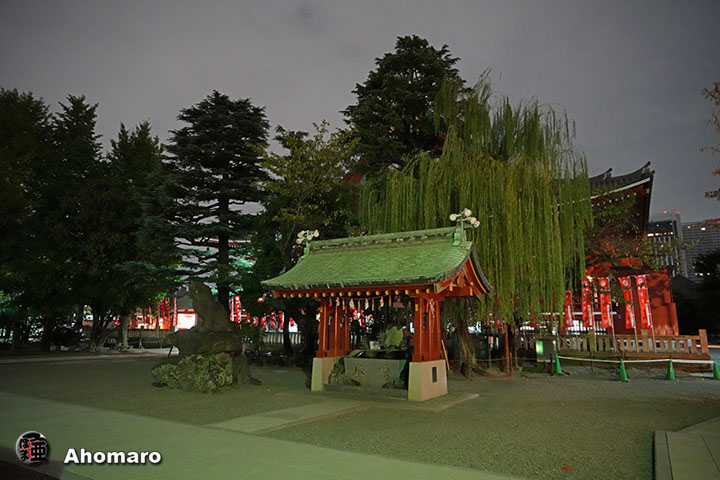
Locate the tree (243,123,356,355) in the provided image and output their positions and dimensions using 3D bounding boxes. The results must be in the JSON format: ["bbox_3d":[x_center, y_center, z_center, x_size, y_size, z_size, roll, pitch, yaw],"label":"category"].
[{"bbox_3d":[-3.358,-0.341,26.211,6.600,12.860,6.200,2,-11,-7],"label":"tree"}]

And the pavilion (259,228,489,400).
[{"bbox_3d":[0.576,1.857,12.513,4.850,4.080,3.900,-5,-12,29],"label":"pavilion"}]

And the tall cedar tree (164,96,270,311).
[{"bbox_3d":[-8.618,-1.482,29.029,6.600,16.230,6.400,4,-11,-17],"label":"tall cedar tree"}]

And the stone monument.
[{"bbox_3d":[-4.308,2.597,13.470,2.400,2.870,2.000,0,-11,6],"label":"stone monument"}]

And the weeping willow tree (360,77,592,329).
[{"bbox_3d":[4.161,-0.709,17.442,8.200,11.070,7.400,-2,-11,13],"label":"weeping willow tree"}]

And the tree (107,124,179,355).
[{"bbox_3d":[-15.826,-0.625,35.087,5.400,16.860,5.400,6,-12,-24],"label":"tree"}]

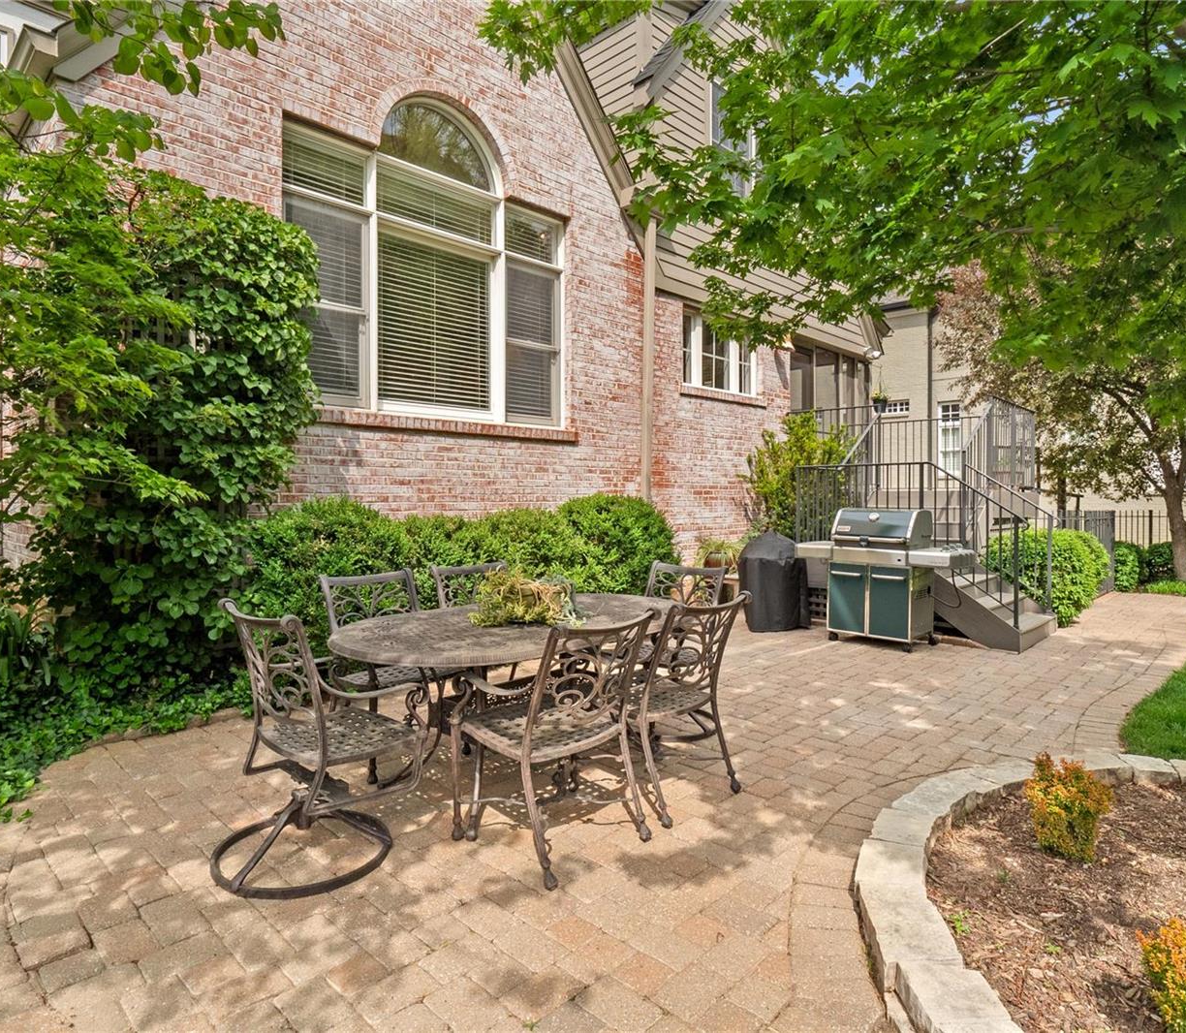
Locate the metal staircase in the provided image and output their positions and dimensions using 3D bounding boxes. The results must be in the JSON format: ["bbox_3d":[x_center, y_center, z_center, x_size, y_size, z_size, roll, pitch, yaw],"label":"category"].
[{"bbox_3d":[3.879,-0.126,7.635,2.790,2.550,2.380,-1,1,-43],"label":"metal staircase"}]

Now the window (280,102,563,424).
[{"bbox_3d":[-1.286,-2.175,5.872,2.675,2.615,0.140,-1,1,-43],"label":"window"}]

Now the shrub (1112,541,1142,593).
[{"bbox_3d":[8.013,0.738,10.363,0.550,0.748,0.600,1,1,38],"label":"shrub"}]

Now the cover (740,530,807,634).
[{"bbox_3d":[1.860,0.649,7.091,0.670,0.999,0.660,0,1,15],"label":"cover"}]

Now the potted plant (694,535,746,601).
[{"bbox_3d":[1.482,0.602,8.060,0.580,0.723,0.550,0,1,10],"label":"potted plant"}]

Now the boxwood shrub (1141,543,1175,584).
[{"bbox_3d":[9.489,0.754,11.513,0.600,0.679,0.620,1,1,40],"label":"boxwood shrub"}]

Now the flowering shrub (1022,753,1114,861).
[{"bbox_3d":[1.892,1.143,2.738,0.320,0.393,0.320,1,1,35],"label":"flowering shrub"}]

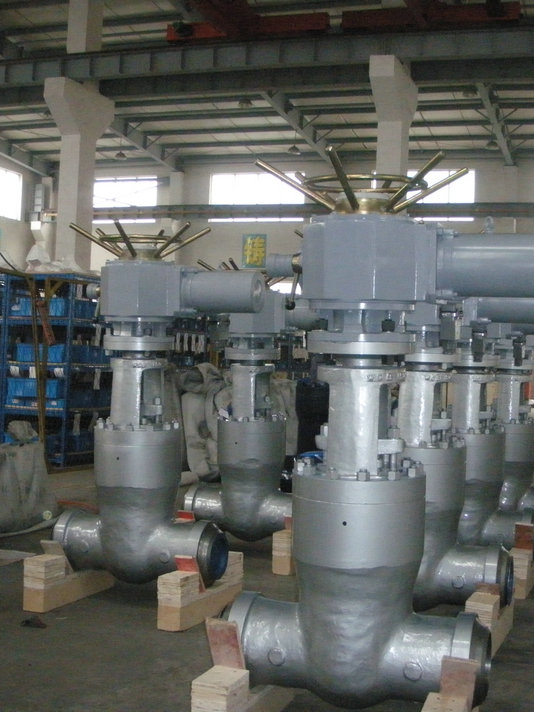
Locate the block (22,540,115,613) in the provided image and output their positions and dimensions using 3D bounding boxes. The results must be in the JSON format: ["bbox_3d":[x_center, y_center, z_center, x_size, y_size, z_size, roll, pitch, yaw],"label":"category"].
[{"bbox_3d":[-1.256,1.369,6.707,0.140,0.380,0.820,2,-1,20],"label":"block"}]

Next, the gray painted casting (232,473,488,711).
[{"bbox_3d":[0.362,0.936,4.249,1.103,1.000,0.541,2,-1,16],"label":"gray painted casting"}]

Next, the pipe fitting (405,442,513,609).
[{"bbox_3d":[0.859,0.975,6.033,1.103,1.000,0.541,2,-1,17],"label":"pipe fitting"}]

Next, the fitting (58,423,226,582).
[{"bbox_3d":[-0.824,0.928,6.516,1.103,1.000,0.541,2,-1,17],"label":"fitting"}]

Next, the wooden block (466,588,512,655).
[{"bbox_3d":[1.280,1.488,5.945,0.140,0.285,0.710,2,-1,20],"label":"wooden block"}]

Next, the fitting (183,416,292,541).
[{"bbox_3d":[-0.135,0.973,8.280,1.103,1.000,0.541,2,-1,18],"label":"fitting"}]

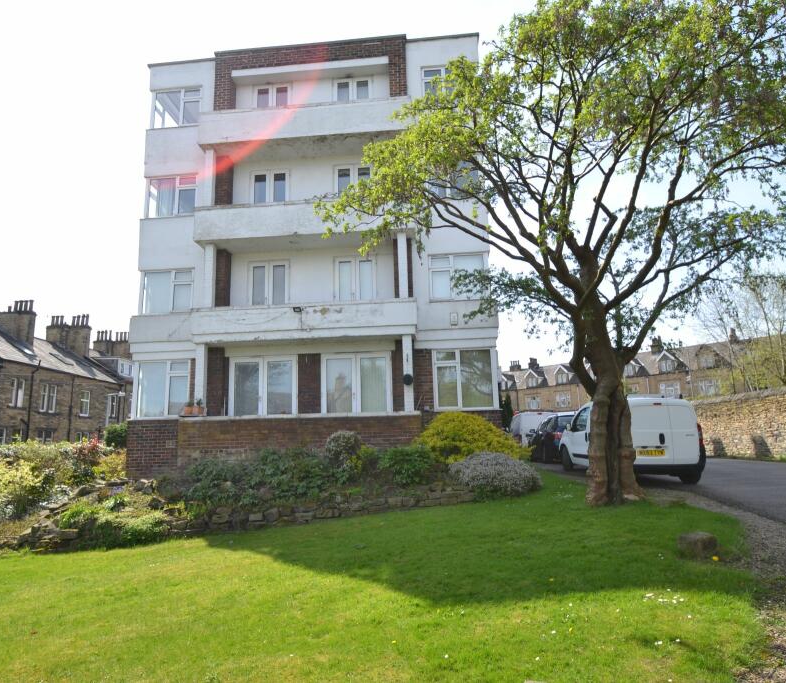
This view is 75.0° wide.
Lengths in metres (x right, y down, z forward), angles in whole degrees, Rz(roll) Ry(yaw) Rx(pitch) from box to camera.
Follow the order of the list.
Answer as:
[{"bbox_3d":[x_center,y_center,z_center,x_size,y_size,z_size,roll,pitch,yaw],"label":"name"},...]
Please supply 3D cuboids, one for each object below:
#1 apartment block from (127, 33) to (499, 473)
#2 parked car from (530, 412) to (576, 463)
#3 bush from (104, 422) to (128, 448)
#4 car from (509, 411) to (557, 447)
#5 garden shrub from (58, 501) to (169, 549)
[{"bbox_3d":[-1.793,-1.883,17.727,9.400,11.600,9.200,-2,-10,5],"label":"apartment block"},{"bbox_3d":[5.714,3.153,17.137,1.750,1.480,4.100,-2,-10,2],"label":"parked car"},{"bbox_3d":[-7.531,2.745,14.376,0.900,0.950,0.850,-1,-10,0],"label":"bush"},{"bbox_3d":[6.521,4.187,23.663,1.820,1.780,4.300,-2,-10,5],"label":"car"},{"bbox_3d":[-5.164,3.370,9.481,1.750,0.740,0.900,-1,-10,0],"label":"garden shrub"}]

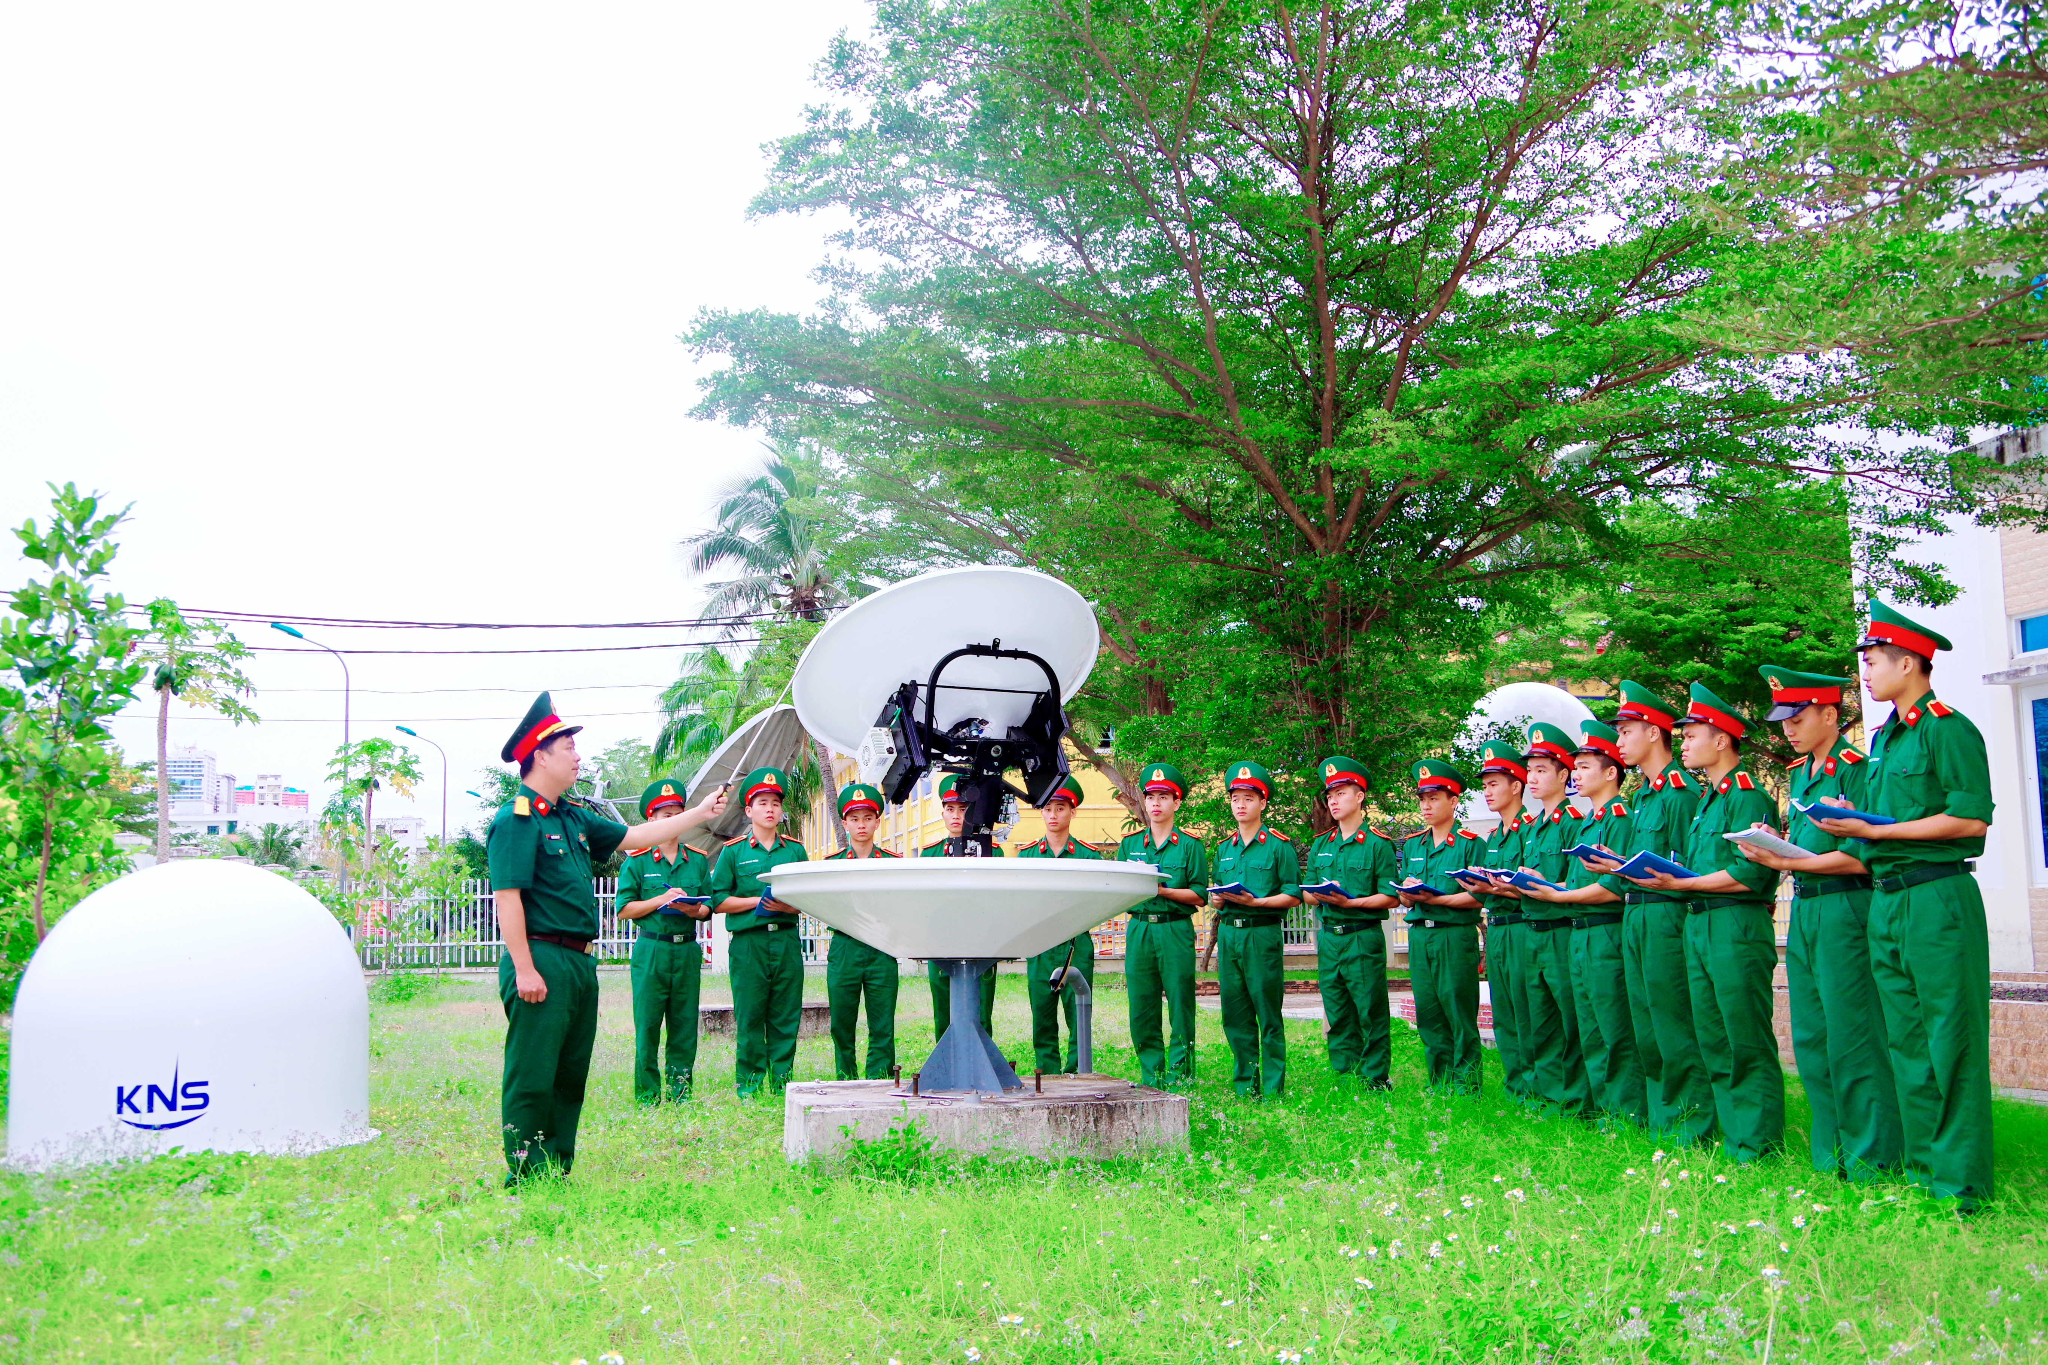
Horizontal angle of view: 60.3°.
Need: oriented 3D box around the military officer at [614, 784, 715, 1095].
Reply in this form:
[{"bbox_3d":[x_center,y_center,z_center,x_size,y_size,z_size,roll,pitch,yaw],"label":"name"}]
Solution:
[{"bbox_3d":[-1.878,1.374,9.348,0.520,1.763,0.450,4,-10,-30],"label":"military officer"}]

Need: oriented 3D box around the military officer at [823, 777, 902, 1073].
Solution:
[{"bbox_3d":[-0.877,1.378,9.620,0.520,1.700,0.420,0,-8,-7],"label":"military officer"}]

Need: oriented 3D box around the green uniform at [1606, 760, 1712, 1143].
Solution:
[{"bbox_3d":[2.488,1.047,6.879,0.380,1.490,0.500,0,-8,-10],"label":"green uniform"}]

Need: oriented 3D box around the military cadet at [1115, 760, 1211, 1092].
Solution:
[{"bbox_3d":[0.689,1.296,9.365,0.520,1.760,0.450,-4,-9,22],"label":"military cadet"}]

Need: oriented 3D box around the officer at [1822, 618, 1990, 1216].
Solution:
[{"bbox_3d":[2.646,0.649,5.249,0.500,1.800,0.520,-1,-8,-3],"label":"officer"}]

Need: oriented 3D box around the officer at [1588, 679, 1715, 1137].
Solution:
[{"bbox_3d":[2.463,0.892,6.899,0.480,1.800,0.520,0,-8,-10],"label":"officer"}]

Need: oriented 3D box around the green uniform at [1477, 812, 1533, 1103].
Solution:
[{"bbox_3d":[2.356,1.327,8.500,0.330,1.410,0.500,3,-9,-24],"label":"green uniform"}]

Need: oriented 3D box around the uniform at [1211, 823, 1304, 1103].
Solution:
[{"bbox_3d":[1.204,1.428,9.120,0.520,1.430,0.340,-5,-9,30],"label":"uniform"}]

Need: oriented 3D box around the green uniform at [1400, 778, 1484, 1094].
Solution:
[{"bbox_3d":[2.124,1.283,9.241,0.500,1.777,0.460,-8,-11,41],"label":"green uniform"}]

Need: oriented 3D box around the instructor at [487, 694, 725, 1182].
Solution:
[{"bbox_3d":[-1.489,0.914,6.350,0.830,1.760,0.520,-3,-8,15],"label":"instructor"}]

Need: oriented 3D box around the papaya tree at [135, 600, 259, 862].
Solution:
[{"bbox_3d":[-9.567,1.378,20.028,1.650,4.731,1.600,-1,-8,0],"label":"papaya tree"}]

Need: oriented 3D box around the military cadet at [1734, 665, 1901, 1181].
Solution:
[{"bbox_3d":[2.753,0.824,6.098,0.480,1.780,0.520,0,-8,-8],"label":"military cadet"}]

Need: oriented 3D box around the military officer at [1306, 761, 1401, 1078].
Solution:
[{"bbox_3d":[1.686,1.273,9.316,0.520,1.767,0.460,-7,-10,36],"label":"military officer"}]

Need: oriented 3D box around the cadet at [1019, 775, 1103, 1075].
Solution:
[{"bbox_3d":[0.228,1.439,10.268,0.510,1.790,0.420,-1,-8,0],"label":"cadet"}]

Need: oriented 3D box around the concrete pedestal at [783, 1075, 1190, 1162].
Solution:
[{"bbox_3d":[-0.212,1.825,7.360,1.480,0.260,1.360,0,-8,-11],"label":"concrete pedestal"}]

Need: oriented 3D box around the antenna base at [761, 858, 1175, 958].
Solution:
[{"bbox_3d":[-0.235,0.908,6.993,1.590,0.370,1.590,-1,-8,0],"label":"antenna base"}]

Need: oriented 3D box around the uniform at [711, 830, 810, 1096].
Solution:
[{"bbox_3d":[-1.372,1.475,9.293,0.520,1.431,0.360,3,-9,-24],"label":"uniform"}]

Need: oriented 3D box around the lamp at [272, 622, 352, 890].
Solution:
[{"bbox_3d":[-16.249,2.672,40.369,1.700,8.000,0.300,0,-8,-12],"label":"lamp"}]

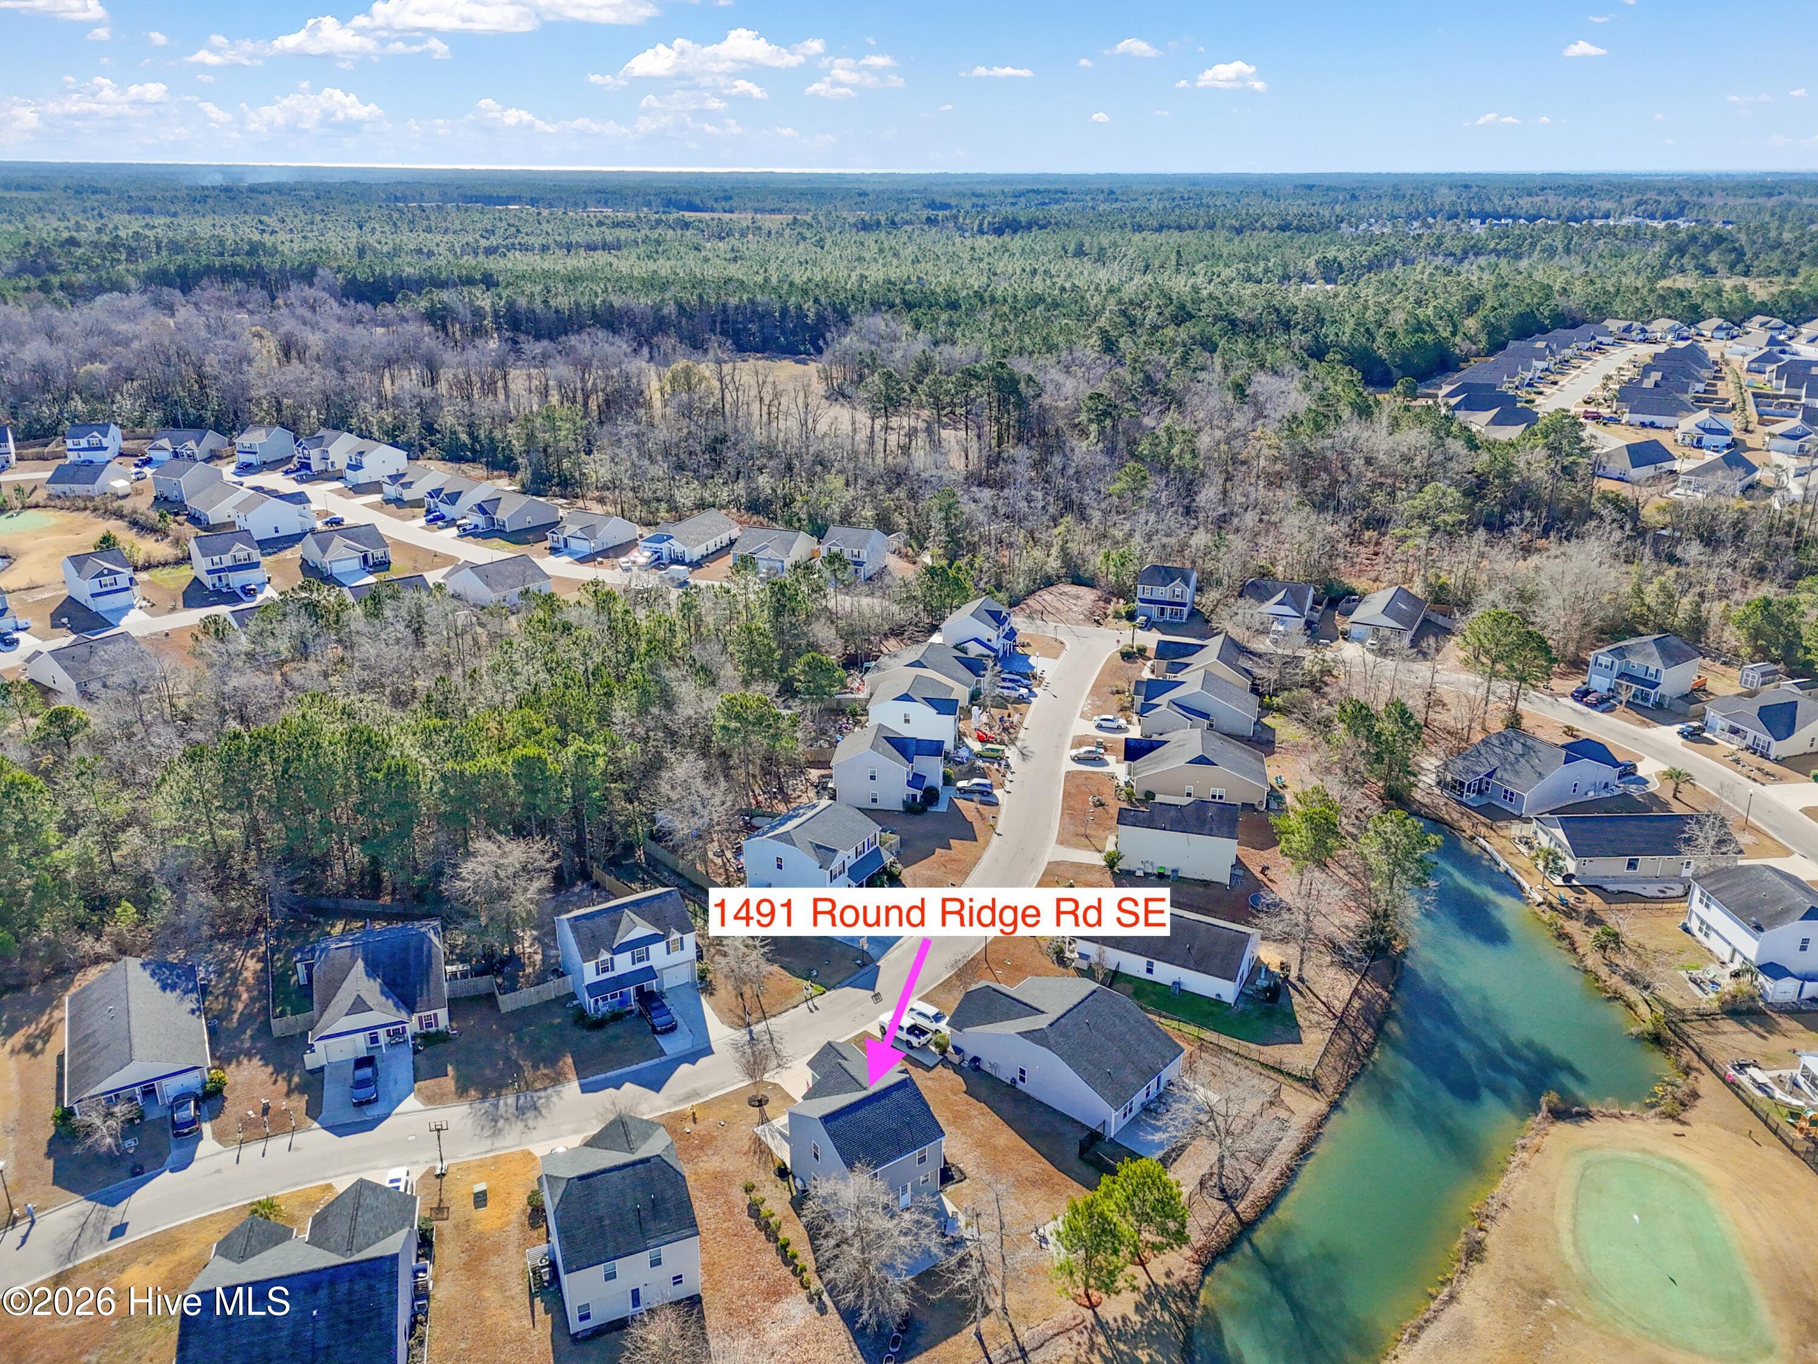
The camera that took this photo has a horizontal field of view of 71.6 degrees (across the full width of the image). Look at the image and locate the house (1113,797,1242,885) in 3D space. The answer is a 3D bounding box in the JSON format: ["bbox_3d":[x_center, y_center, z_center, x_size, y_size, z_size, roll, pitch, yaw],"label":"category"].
[{"bbox_3d":[30.390,16.520,141.610,12.770,7.800,8.870,6,23,13],"label":"house"}]

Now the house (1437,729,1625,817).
[{"bbox_3d":[80.331,10.766,163.432,21.517,6.119,11.351,-11,25,-25],"label":"house"}]

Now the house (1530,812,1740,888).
[{"bbox_3d":[81.870,16.970,141.860,18.980,5.530,9.360,-1,22,-3],"label":"house"}]

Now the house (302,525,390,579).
[{"bbox_3d":[-110.160,-26.660,246.290,12.210,6.100,14.050,-18,29,-38],"label":"house"}]

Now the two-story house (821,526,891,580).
[{"bbox_3d":[-10.539,-25.497,242.761,9.200,8.400,10.600,8,24,19],"label":"two-story house"}]

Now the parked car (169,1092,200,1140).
[{"bbox_3d":[-60.650,35.945,105.851,1.850,1.600,4.640,-12,25,-27],"label":"parked car"}]

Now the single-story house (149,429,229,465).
[{"bbox_3d":[-193.825,-64.183,338.521,13.455,6.195,17.134,0,22,-1],"label":"single-story house"}]

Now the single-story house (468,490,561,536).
[{"bbox_3d":[-86.805,-38.023,276.281,12.874,6.147,15.294,18,28,36],"label":"single-story house"}]

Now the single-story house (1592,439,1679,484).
[{"bbox_3d":[186.196,-57.358,324.579,20.300,6.800,12.300,-14,26,-31],"label":"single-story house"}]

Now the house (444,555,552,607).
[{"bbox_3d":[-74.510,-18.930,228.520,14.860,5.800,12.370,18,28,36],"label":"house"}]

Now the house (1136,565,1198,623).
[{"bbox_3d":[44.580,-15.980,217.780,8.620,8.070,10.960,8,23,17],"label":"house"}]

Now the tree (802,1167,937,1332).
[{"bbox_3d":[-2.765,38.117,84.755,9.000,11.000,9.000,0,22,0],"label":"tree"}]

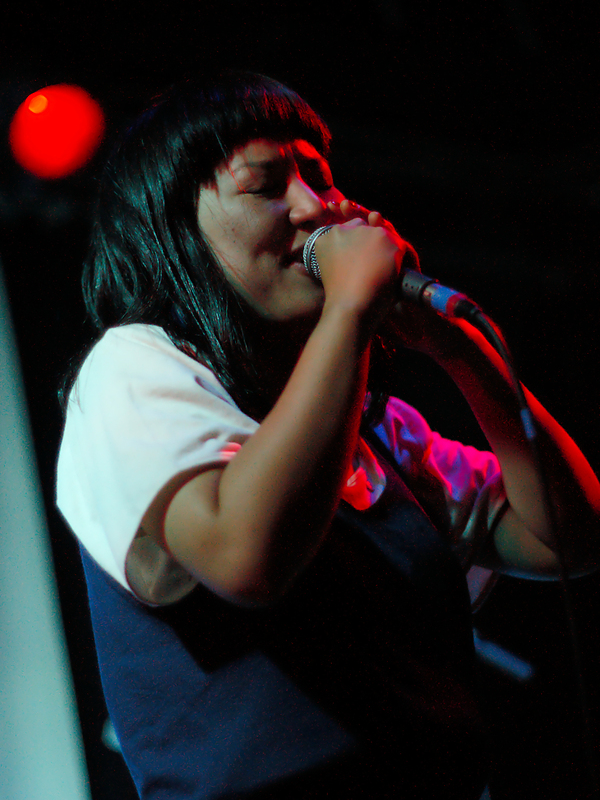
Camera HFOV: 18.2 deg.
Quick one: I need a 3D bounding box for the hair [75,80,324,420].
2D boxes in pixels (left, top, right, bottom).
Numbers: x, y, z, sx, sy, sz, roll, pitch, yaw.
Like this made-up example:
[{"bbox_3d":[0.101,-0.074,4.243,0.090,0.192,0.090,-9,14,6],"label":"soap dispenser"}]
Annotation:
[{"bbox_3d":[-0.085,-0.147,1.780,0.240,0.320,0.220,-17,-13,39],"label":"hair"}]

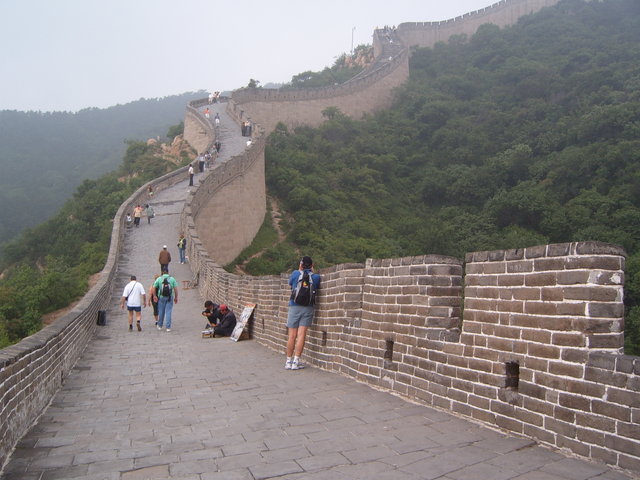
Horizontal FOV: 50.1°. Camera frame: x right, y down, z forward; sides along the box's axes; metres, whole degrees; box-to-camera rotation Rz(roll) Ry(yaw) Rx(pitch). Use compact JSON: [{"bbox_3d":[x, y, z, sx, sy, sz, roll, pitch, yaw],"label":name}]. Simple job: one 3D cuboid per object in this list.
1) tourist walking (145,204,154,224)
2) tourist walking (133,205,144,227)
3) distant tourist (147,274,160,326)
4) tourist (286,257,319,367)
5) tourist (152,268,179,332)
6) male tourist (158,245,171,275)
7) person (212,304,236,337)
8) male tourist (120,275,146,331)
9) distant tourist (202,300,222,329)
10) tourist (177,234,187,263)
[{"bbox_3d":[-13.434,-2.032,54.300,0.600,1.572,0.420,0,0,-9],"label":"tourist walking"},{"bbox_3d":[-13.758,-1.809,52.000,0.650,1.657,0.450,0,0,-9],"label":"tourist walking"},{"bbox_3d":[-5.226,1.917,21.800,0.520,1.635,0.420,0,0,-12],"label":"distant tourist"},{"bbox_3d":[-0.272,1.156,10.800,0.560,1.792,0.500,0,0,18],"label":"tourist"},{"bbox_3d":[-4.615,1.861,20.500,0.720,1.804,0.500,0,0,-10],"label":"tourist"},{"bbox_3d":[-7.807,1.110,34.600,0.600,1.674,0.400,0,0,-12],"label":"male tourist"},{"bbox_3d":[-2.576,2.184,18.500,0.720,0.879,0.580,0,0,-22],"label":"person"},{"bbox_3d":[-5.613,1.930,20.600,0.730,1.692,0.480,0,0,-12],"label":"male tourist"},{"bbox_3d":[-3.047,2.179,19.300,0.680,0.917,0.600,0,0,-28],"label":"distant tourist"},{"bbox_3d":[-7.639,0.525,37.800,0.520,1.658,0.400,0,0,5],"label":"tourist"}]

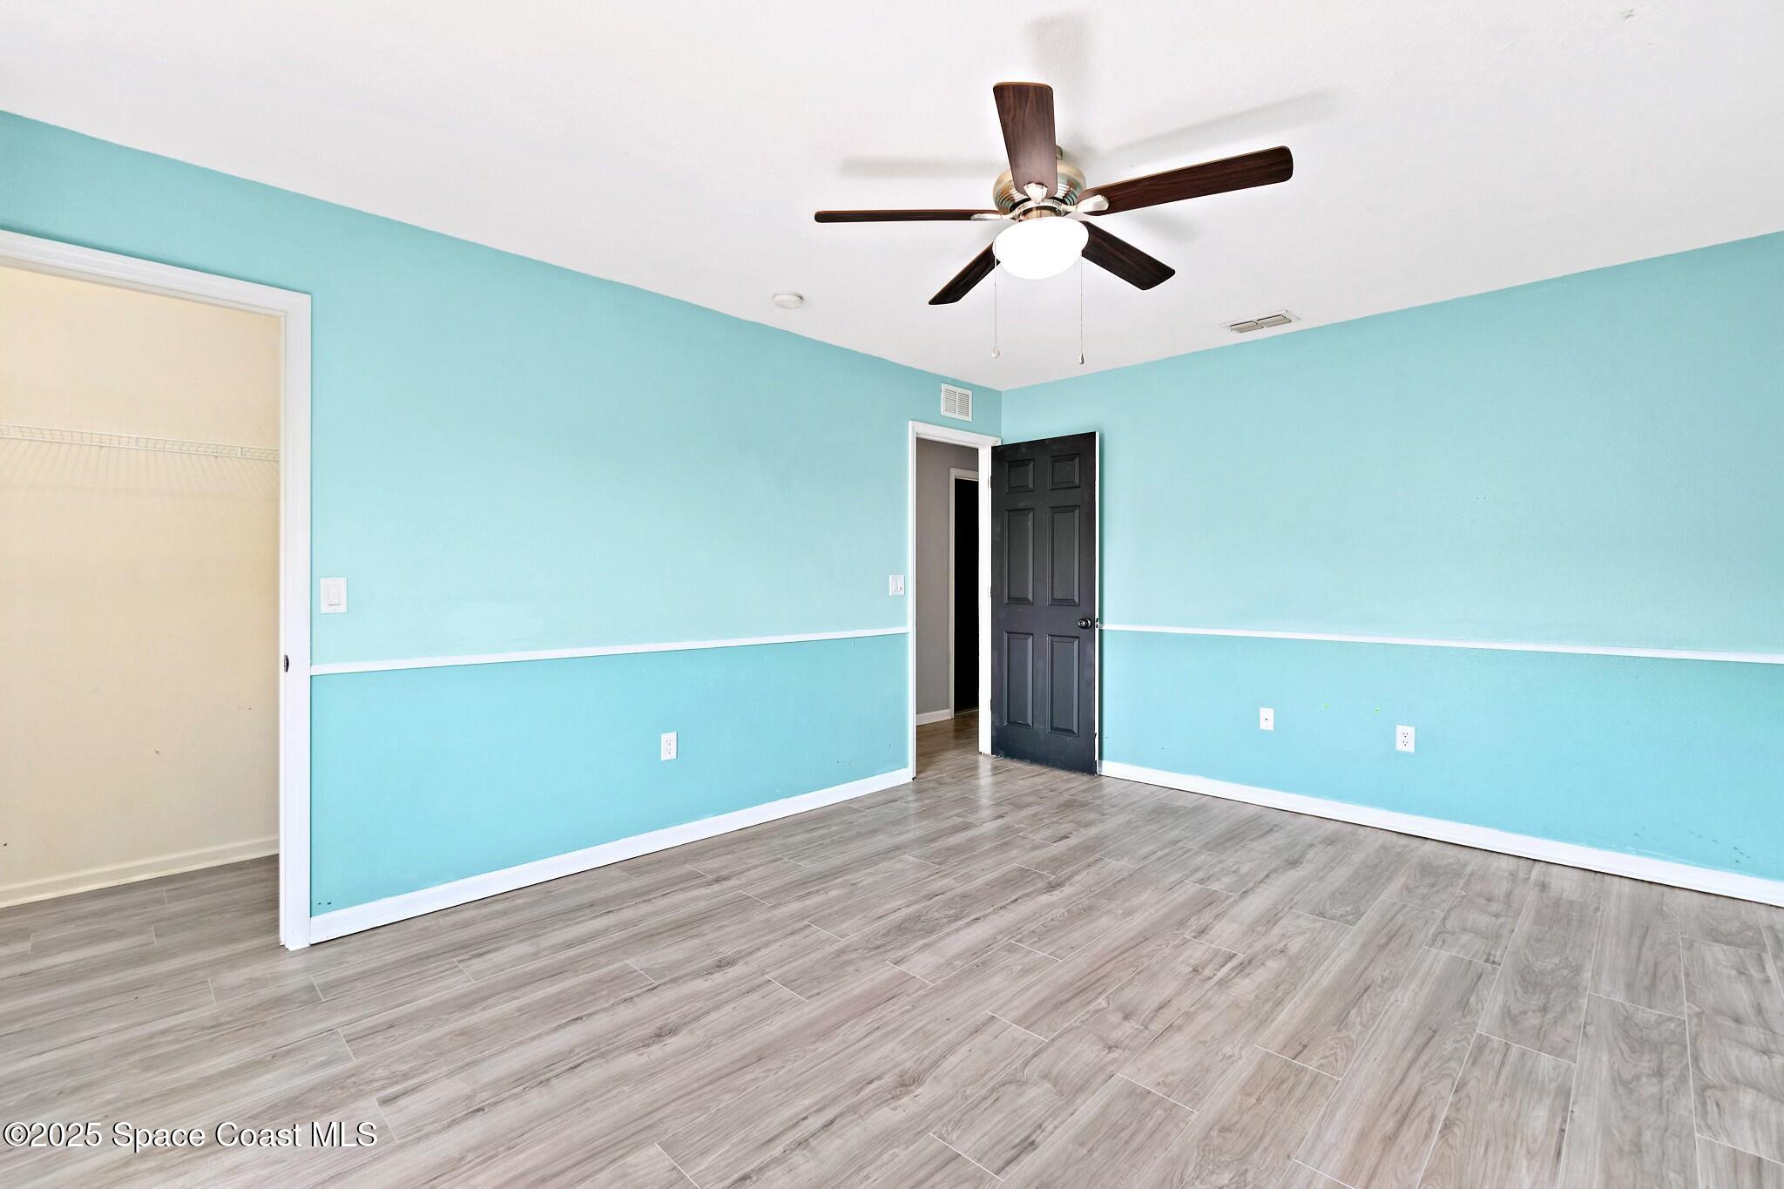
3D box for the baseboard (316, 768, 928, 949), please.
[{"bbox_3d":[-0.895,1.076,3.382,2.774,0.087,0.015,-1,2,-44],"label":"baseboard"}]

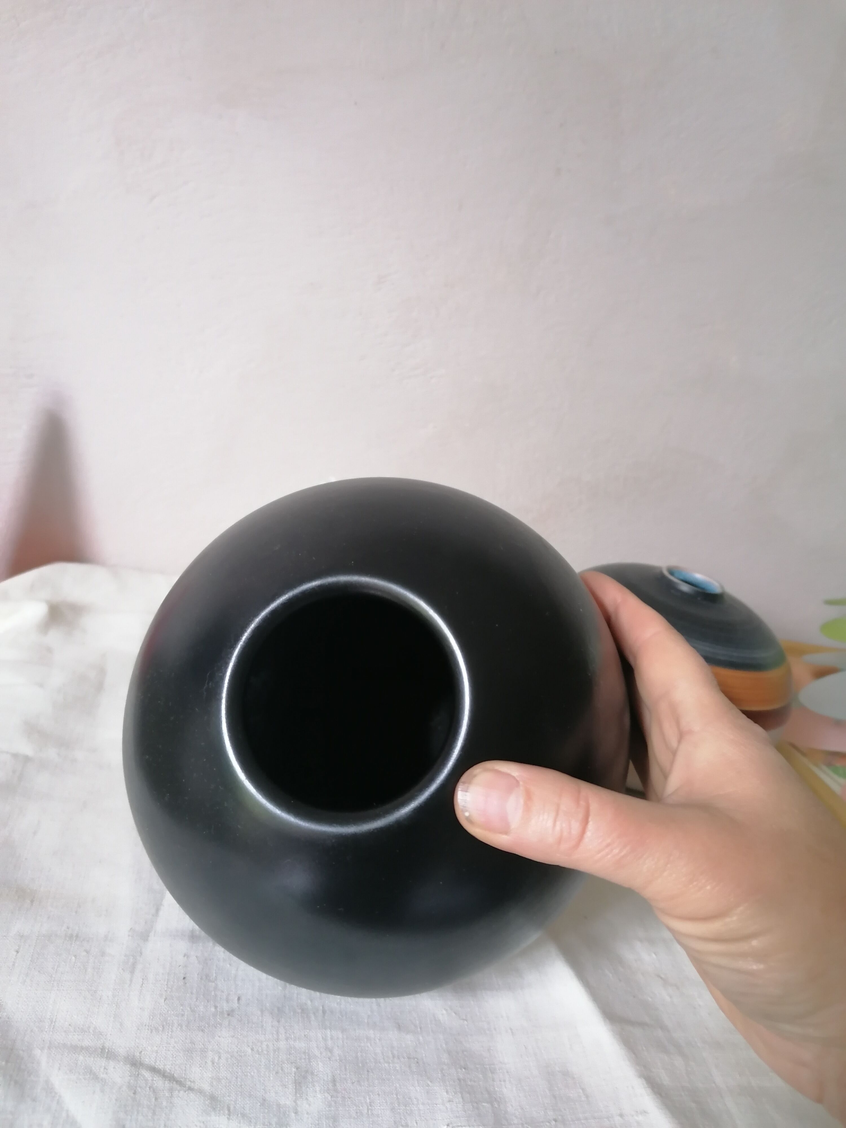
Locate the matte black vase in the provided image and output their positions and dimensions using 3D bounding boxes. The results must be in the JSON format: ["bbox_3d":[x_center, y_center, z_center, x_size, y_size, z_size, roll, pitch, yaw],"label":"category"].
[{"bbox_3d":[-0.013,0.050,0.276,0.154,0.154,0.139,0,-15,7],"label":"matte black vase"}]

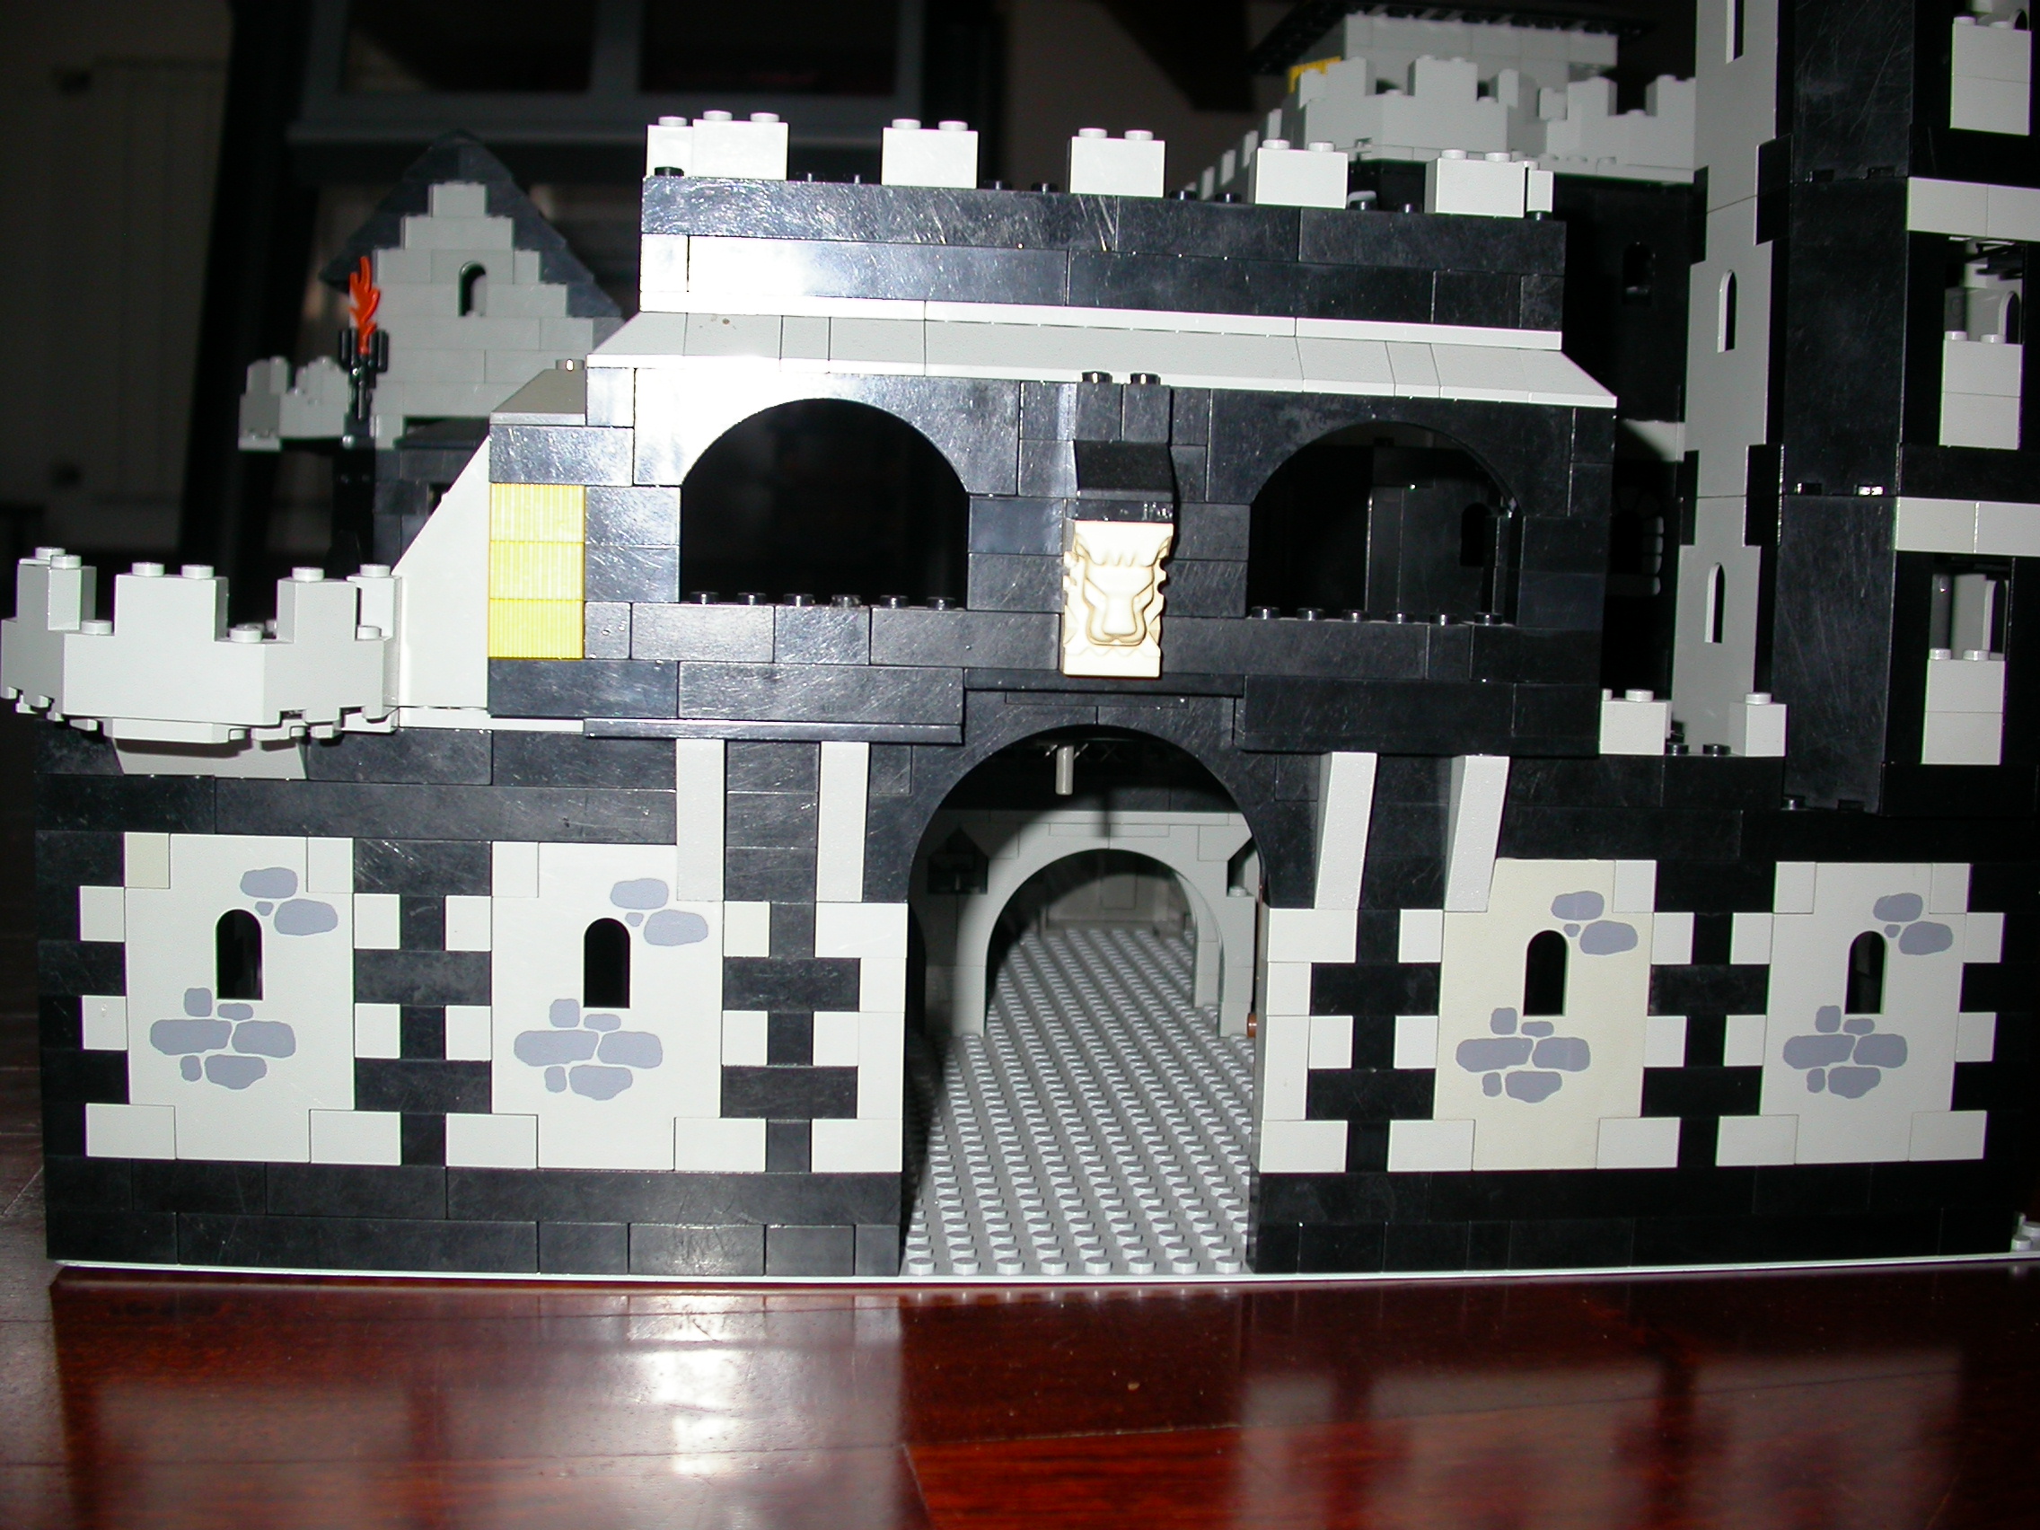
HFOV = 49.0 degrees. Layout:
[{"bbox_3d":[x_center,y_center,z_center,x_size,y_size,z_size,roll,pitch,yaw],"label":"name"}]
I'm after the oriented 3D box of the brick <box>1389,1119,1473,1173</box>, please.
[{"bbox_3d":[0.075,0.069,0.412,0.016,0.010,0.008,1,5,-6],"label":"brick"}]

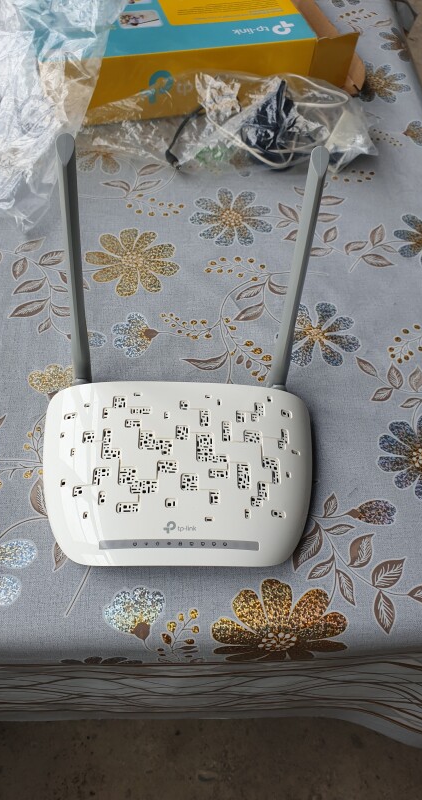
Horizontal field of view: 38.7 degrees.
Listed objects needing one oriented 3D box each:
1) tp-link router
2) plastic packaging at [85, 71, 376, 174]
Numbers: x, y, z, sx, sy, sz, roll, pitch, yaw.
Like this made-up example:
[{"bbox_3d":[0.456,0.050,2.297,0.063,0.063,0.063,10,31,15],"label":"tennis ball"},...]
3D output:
[{"bbox_3d":[-0.020,-0.018,0.393,0.197,0.188,0.205,1,58,-2],"label":"tp-link router"},{"bbox_3d":[0.018,-0.305,0.652,0.305,0.053,0.108,-2,58,-3],"label":"plastic packaging"}]

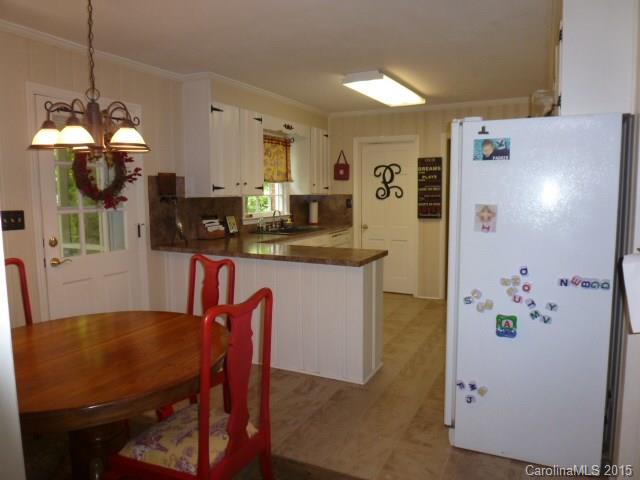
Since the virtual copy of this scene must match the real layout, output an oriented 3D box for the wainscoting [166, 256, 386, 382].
[{"bbox_3d":[-0.470,0.547,3.801,1.976,0.881,0.444,3,7,27],"label":"wainscoting"}]

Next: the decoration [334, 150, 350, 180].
[{"bbox_3d":[0.312,-1.036,6.178,0.240,0.410,0.060,3,7,27],"label":"decoration"}]

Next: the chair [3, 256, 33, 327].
[{"bbox_3d":[-1.658,0.640,2.451,0.530,1.010,0.470,3,7,27],"label":"chair"}]

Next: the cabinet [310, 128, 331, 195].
[{"bbox_3d":[-0.130,-1.062,6.128,0.321,0.872,0.534,3,7,27],"label":"cabinet"}]

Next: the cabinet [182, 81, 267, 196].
[{"bbox_3d":[-0.947,-0.977,4.532,0.321,1.066,0.866,3,7,27],"label":"cabinet"}]

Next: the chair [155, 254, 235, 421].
[{"bbox_3d":[-0.755,0.635,2.376,0.490,1.025,0.540,5,8,41],"label":"chair"}]

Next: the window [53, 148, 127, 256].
[{"bbox_3d":[-1.769,-0.391,3.439,0.060,1.030,0.610,3,7,27],"label":"window"}]

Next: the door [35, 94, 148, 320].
[{"bbox_3d":[-1.730,0.000,3.462,0.060,2.054,0.818,3,7,27],"label":"door"}]

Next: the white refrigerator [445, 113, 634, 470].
[{"bbox_3d":[1.195,0.237,2.615,0.780,1.770,0.870,3,7,22],"label":"white refrigerator"}]

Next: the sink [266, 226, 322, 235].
[{"bbox_3d":[-0.382,-0.017,5.292,0.530,0.190,0.850,3,7,27],"label":"sink"}]

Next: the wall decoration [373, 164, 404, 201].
[{"bbox_3d":[0.910,-0.770,5.908,0.404,0.479,0.025,3,7,27],"label":"wall decoration"}]

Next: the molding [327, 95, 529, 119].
[{"bbox_3d":[1.314,-1.659,5.584,2.680,0.080,0.070,3,7,27],"label":"molding"}]

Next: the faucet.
[{"bbox_3d":[-0.506,-0.237,5.366,0.170,0.250,0.080,3,7,27],"label":"faucet"}]

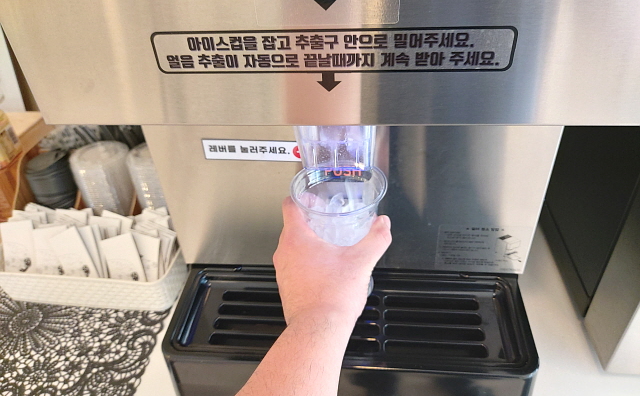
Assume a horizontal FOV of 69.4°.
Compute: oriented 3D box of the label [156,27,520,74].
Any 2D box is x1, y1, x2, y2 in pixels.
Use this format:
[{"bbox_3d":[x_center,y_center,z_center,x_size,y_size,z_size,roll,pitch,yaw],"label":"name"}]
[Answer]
[{"bbox_3d":[0.005,-0.103,0.329,0.259,0.031,0.004,1,37,6],"label":"label"}]

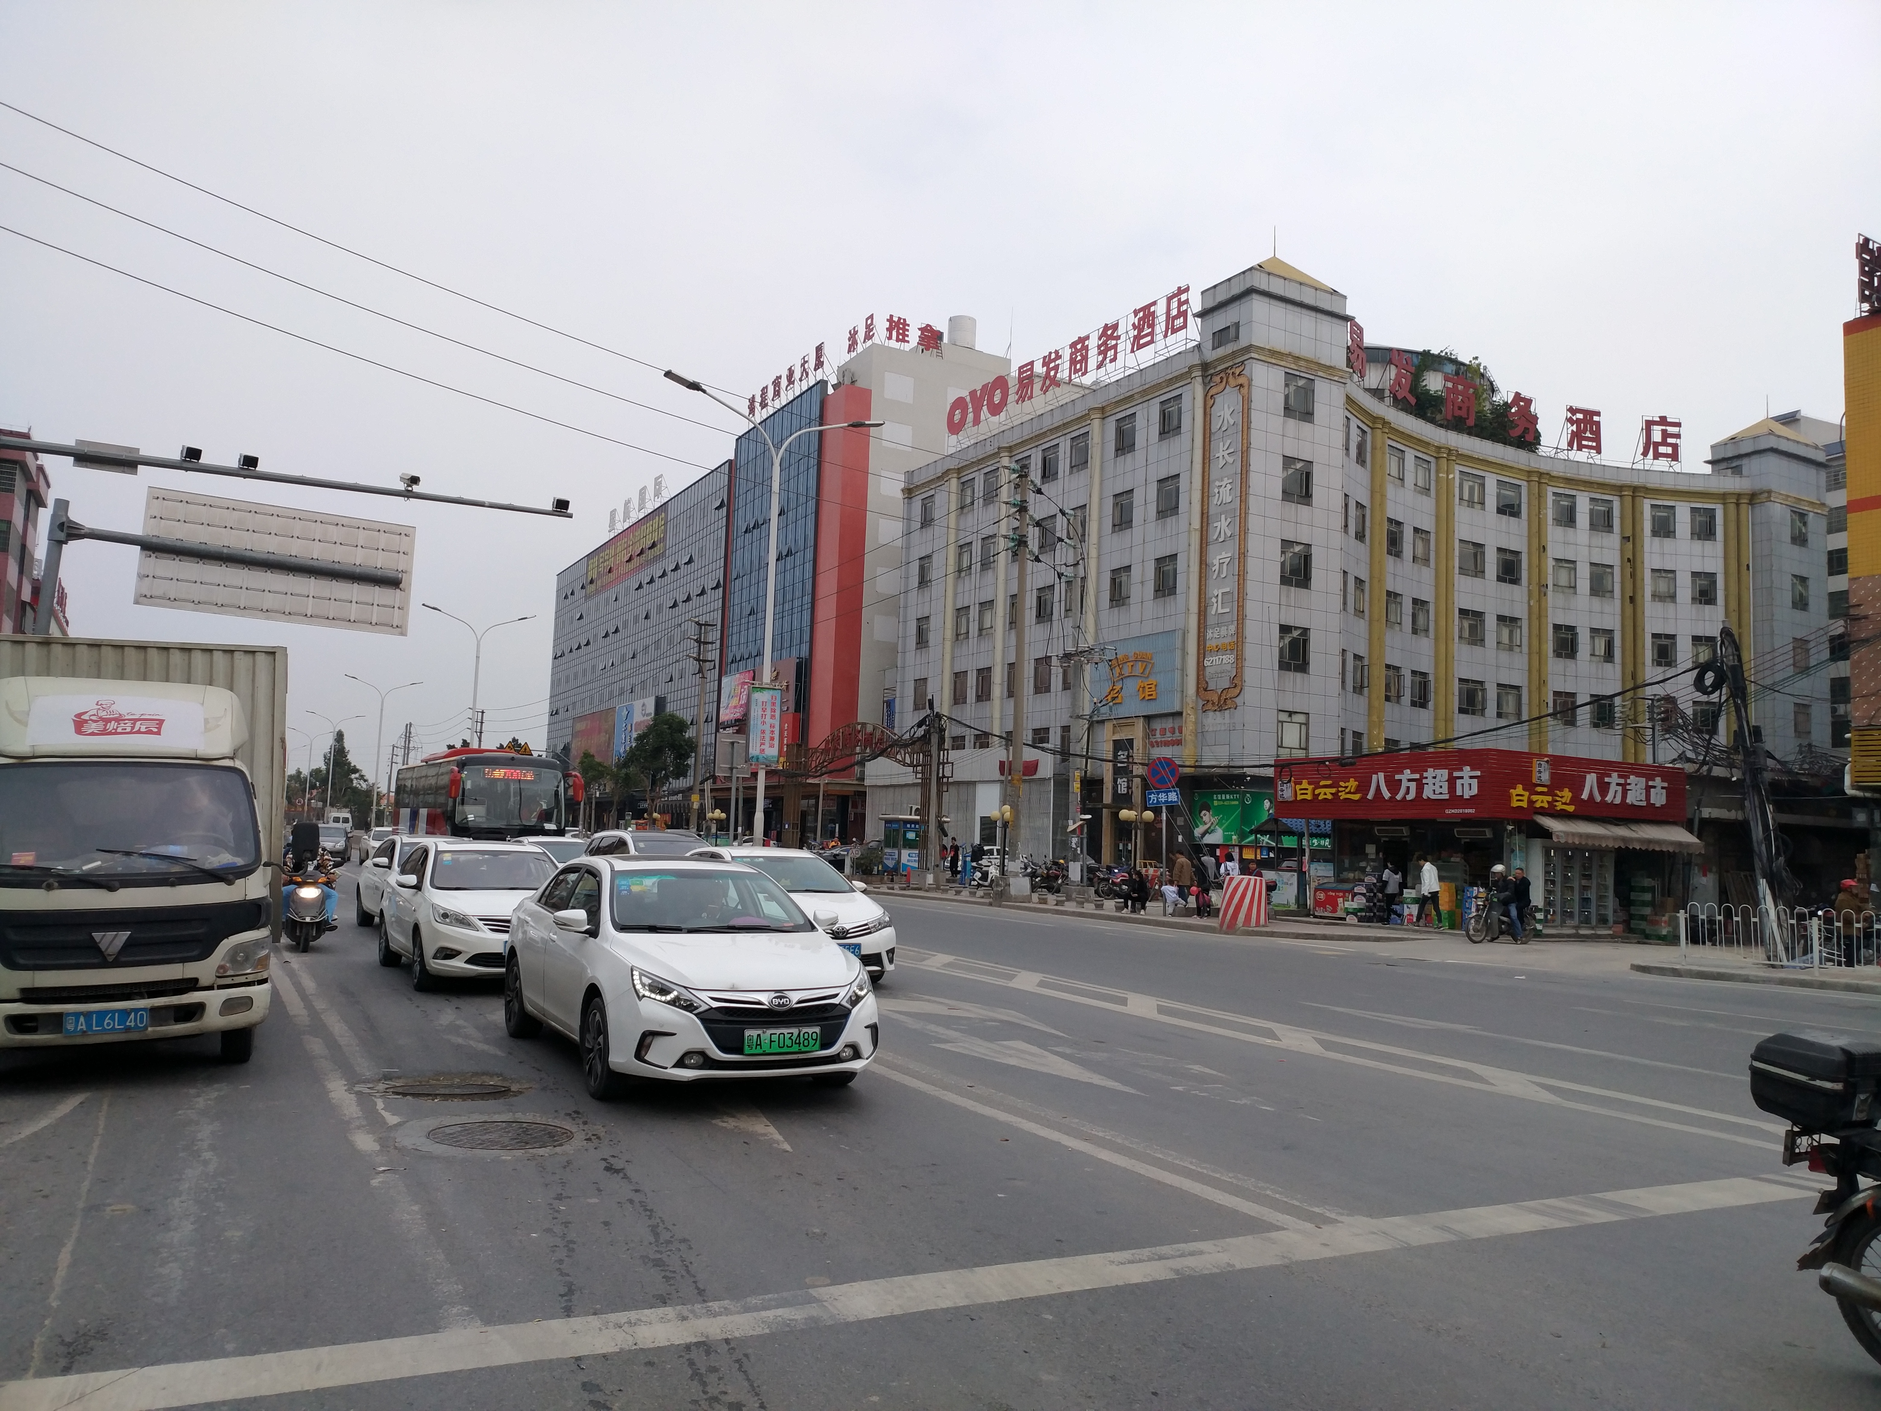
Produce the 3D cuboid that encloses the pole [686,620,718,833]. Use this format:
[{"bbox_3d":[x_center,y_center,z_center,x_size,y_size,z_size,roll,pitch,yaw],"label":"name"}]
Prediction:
[{"bbox_3d":[-11.561,1.780,70.487,1.500,11.700,0.450,5,-6,-27],"label":"pole"}]

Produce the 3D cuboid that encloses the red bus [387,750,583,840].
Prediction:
[{"bbox_3d":[-12.228,3.065,38.090,2.600,3.380,10.600,5,-6,-27],"label":"red bus"}]

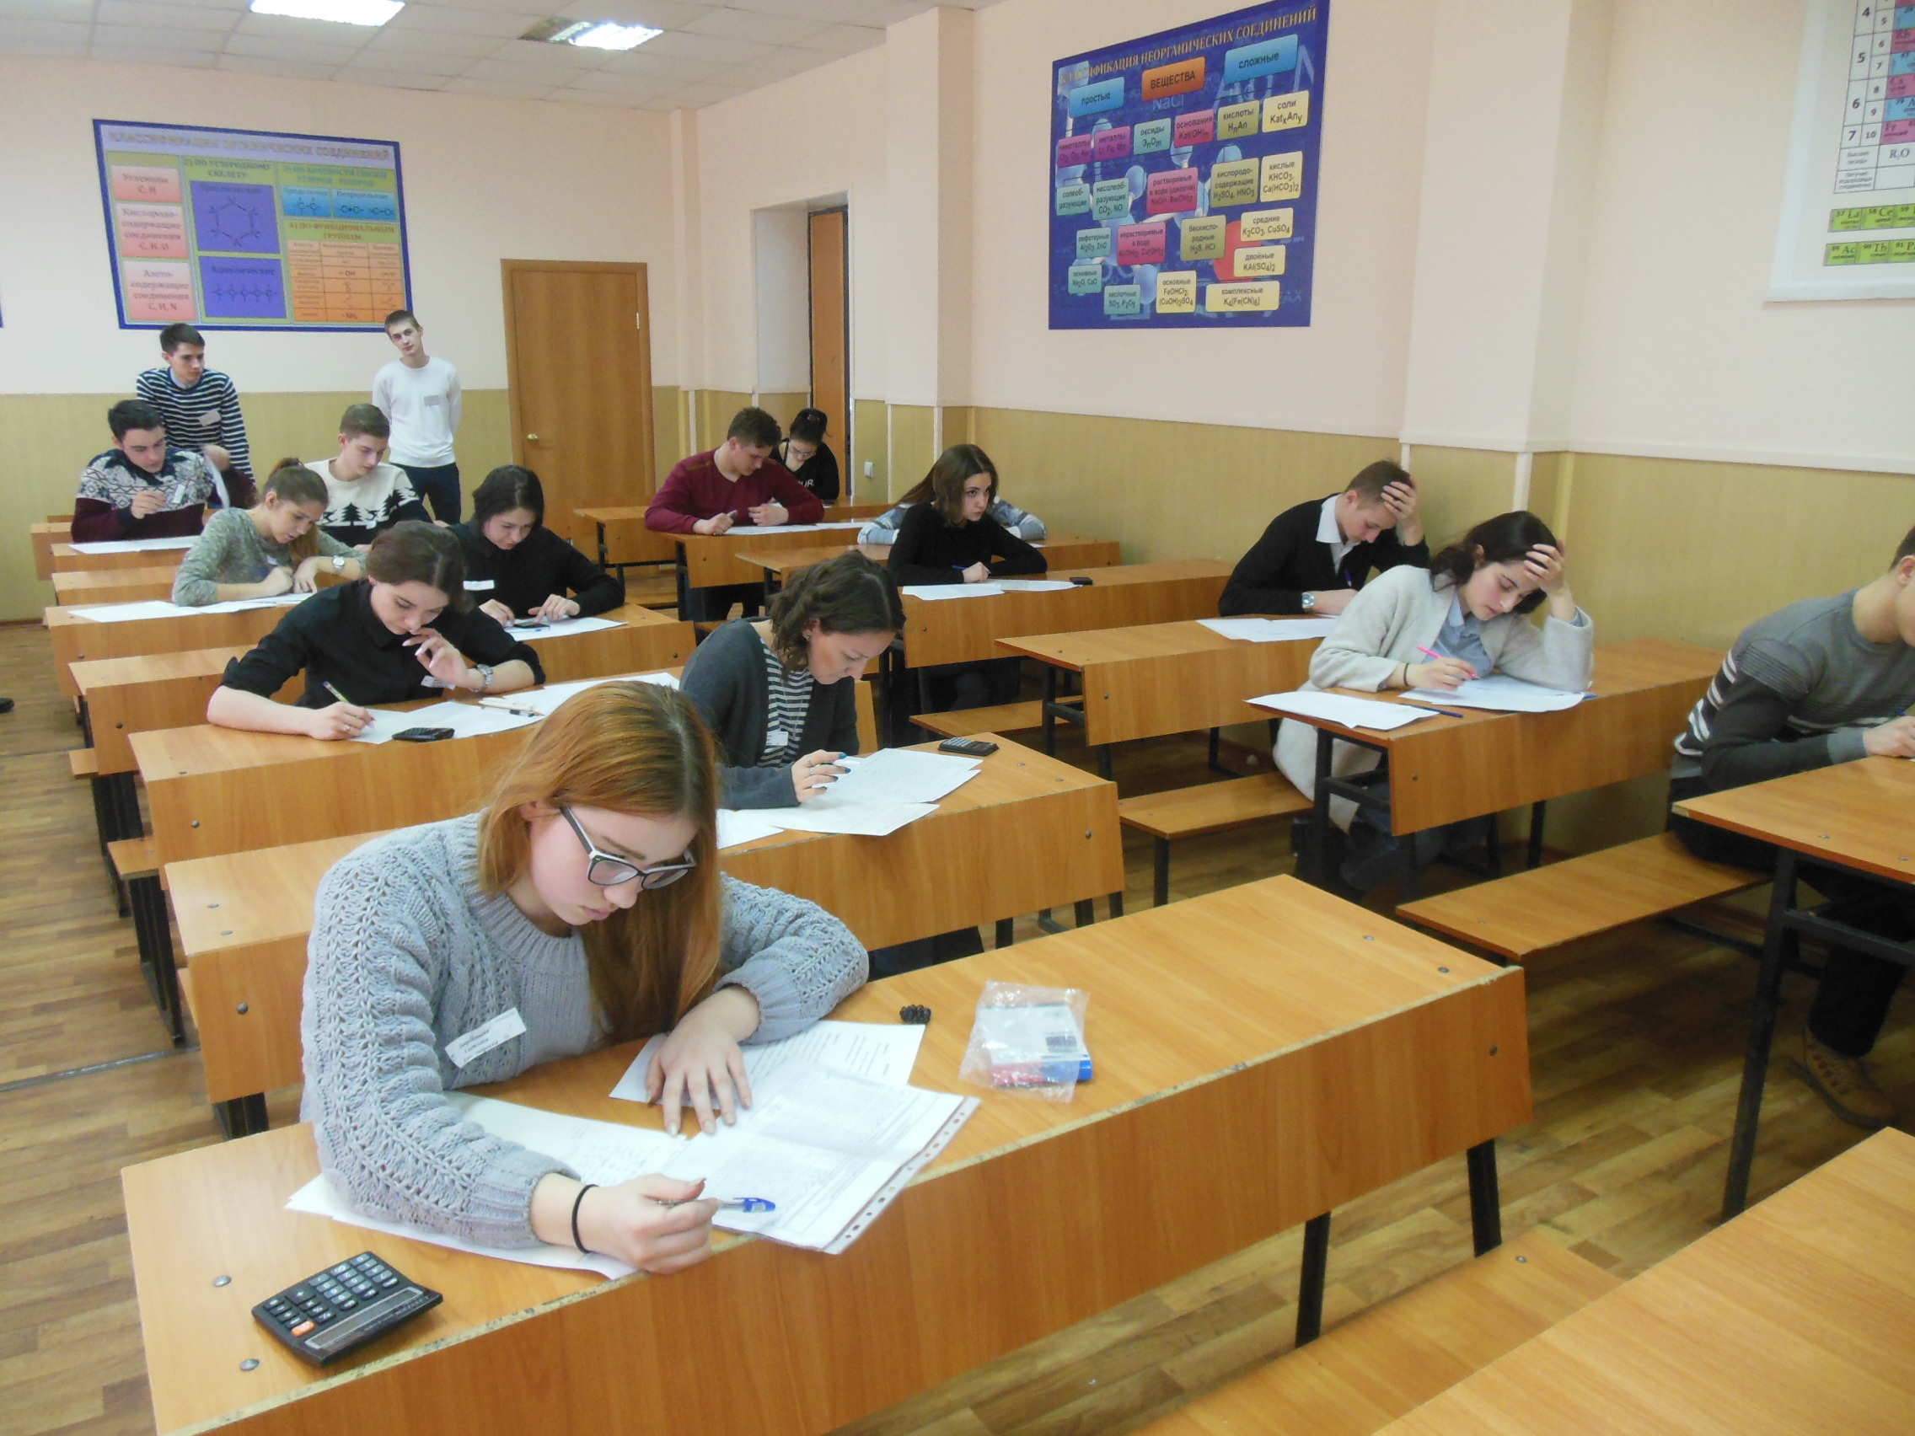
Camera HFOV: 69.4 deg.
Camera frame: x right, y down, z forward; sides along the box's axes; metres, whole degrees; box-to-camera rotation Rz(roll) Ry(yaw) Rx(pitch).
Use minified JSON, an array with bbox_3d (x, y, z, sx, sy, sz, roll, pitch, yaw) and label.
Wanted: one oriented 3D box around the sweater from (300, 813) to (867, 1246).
[{"bbox_3d":[-0.400,0.382,1.589,0.660,0.560,0.630,-10,18,-35],"label":"sweater"}]

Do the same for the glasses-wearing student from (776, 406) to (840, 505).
[{"bbox_3d":[-0.894,-1.083,7.673,0.550,1.245,0.720,-8,17,-31],"label":"glasses-wearing student"}]

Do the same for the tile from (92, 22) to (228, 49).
[{"bbox_3d":[-4.137,-3.527,7.162,0.600,0.018,0.600,-8,17,-31],"label":"tile"}]

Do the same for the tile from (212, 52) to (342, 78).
[{"bbox_3d":[-3.870,-3.705,7.859,0.600,0.018,0.500,-8,17,-31],"label":"tile"}]

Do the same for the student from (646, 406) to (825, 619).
[{"bbox_3d":[-1.070,-0.801,6.507,0.870,1.283,0.720,-8,17,-31],"label":"student"}]

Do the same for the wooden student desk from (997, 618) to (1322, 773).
[{"bbox_3d":[0.834,0.098,4.070,1.510,0.750,0.410,-9,17,-32],"label":"wooden student desk"}]

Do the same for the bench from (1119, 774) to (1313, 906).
[{"bbox_3d":[1.068,0.365,3.865,1.510,0.410,0.270,-8,17,-31],"label":"bench"}]

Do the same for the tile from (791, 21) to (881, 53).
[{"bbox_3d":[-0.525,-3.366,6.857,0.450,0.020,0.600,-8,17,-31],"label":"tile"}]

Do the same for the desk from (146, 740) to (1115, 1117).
[{"bbox_3d":[-0.461,0.538,2.446,1.537,0.754,0.440,-8,17,-31],"label":"desk"}]

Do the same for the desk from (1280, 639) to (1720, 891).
[{"bbox_3d":[1.457,0.275,3.543,1.535,0.765,0.420,-8,17,-31],"label":"desk"}]

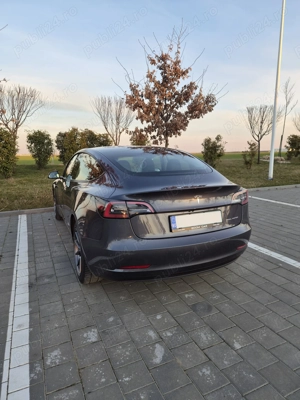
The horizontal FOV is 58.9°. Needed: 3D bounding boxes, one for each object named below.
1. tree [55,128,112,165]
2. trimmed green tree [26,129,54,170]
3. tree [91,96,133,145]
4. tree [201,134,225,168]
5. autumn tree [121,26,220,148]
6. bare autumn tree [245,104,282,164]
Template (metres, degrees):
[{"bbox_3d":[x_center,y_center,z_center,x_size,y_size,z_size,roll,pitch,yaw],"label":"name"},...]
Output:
[{"bbox_3d":[-5.244,-3.980,21.120,4.450,3.299,2.670,-3,10,-13],"label":"tree"},{"bbox_3d":[-9.309,-4.199,22.596,2.210,3.320,2.100,-5,11,-22],"label":"trimmed green tree"},{"bbox_3d":[-3.336,-6.198,24.291,3.838,6.540,3.646,-2,10,-7],"label":"tree"},{"bbox_3d":[4.855,-3.673,20.484,1.772,2.676,1.684,2,10,13],"label":"tree"},{"bbox_3d":[0.872,-3.895,11.302,4.210,6.349,3.999,0,10,4],"label":"autumn tree"},{"bbox_3d":[12.068,-6.903,28.260,3.934,6.212,3.737,3,11,22],"label":"bare autumn tree"}]

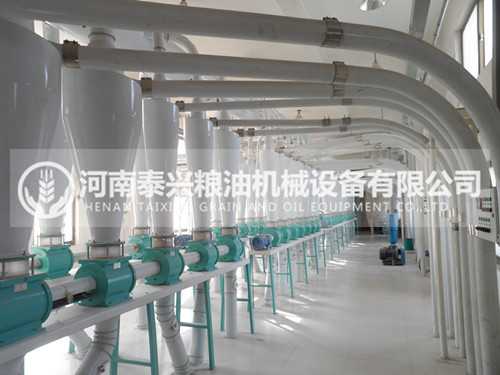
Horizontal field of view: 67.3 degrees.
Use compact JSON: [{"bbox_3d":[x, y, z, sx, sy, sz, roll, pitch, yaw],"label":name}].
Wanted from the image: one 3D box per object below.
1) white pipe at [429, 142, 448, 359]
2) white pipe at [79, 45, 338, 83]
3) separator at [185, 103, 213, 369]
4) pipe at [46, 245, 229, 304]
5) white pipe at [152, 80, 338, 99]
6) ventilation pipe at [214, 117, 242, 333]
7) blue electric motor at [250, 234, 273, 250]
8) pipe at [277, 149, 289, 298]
[{"bbox_3d":[1.966,0.611,3.916,0.064,2.246,0.064,-3,-4,20],"label":"white pipe"},{"bbox_3d":[-0.244,-0.850,2.628,1.841,0.135,0.135,-1,-3,-14],"label":"white pipe"},{"bbox_3d":[-0.525,0.468,4.038,0.320,2.696,0.320,-2,-4,0],"label":"separator"},{"bbox_3d":[-0.792,0.729,3.543,0.105,0.105,2.650,-3,-3,21],"label":"pipe"},{"bbox_3d":[-0.049,-0.822,3.153,1.570,0.133,0.133,-1,-3,-6],"label":"white pipe"},{"bbox_3d":[-0.256,0.433,4.772,0.320,2.840,0.320,-2,-4,0],"label":"ventilation pipe"},{"bbox_3d":[0.180,0.872,5.957,0.215,0.235,0.420,-3,-3,21],"label":"blue electric motor"},{"bbox_3d":[0.606,0.635,7.080,0.220,2.668,0.220,-3,-4,20],"label":"pipe"}]

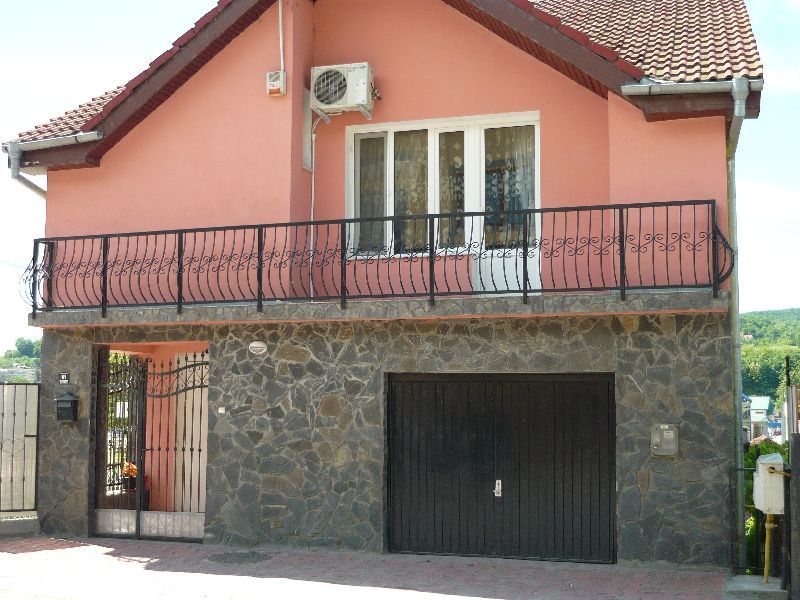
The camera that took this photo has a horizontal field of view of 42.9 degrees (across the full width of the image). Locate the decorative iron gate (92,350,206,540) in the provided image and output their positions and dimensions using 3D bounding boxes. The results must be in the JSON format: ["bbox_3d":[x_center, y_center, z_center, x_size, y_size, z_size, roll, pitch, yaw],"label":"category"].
[{"bbox_3d":[-3.141,1.821,12.802,1.606,2.349,0.080,-2,-5,18],"label":"decorative iron gate"}]

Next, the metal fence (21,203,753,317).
[{"bbox_3d":[-0.738,-0.396,11.842,8.763,0.993,0.449,-2,-5,18],"label":"metal fence"}]

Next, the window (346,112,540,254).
[{"bbox_3d":[0.495,-1.372,12.360,2.440,1.656,0.120,-2,-5,18],"label":"window"}]

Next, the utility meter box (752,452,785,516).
[{"bbox_3d":[3.615,1.798,9.964,0.280,0.600,0.250,-1,-5,9],"label":"utility meter box"}]

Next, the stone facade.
[{"bbox_3d":[-0.553,1.596,11.993,8.528,2.656,0.300,-2,-5,18],"label":"stone facade"}]

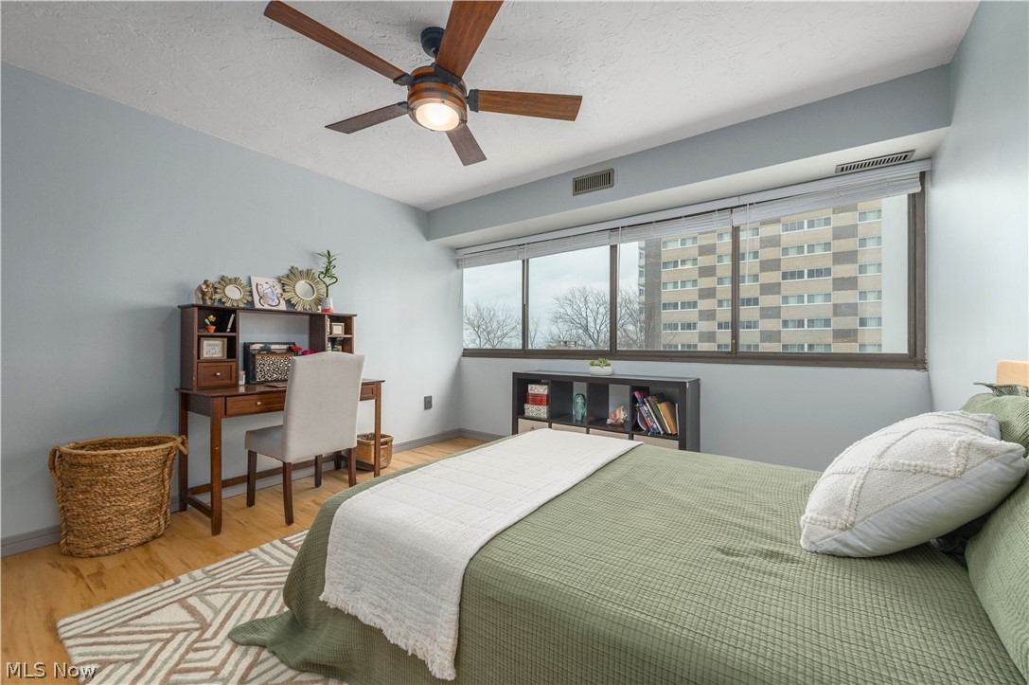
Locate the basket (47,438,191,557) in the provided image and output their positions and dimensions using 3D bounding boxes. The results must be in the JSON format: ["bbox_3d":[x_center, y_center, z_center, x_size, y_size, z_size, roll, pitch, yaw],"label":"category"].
[{"bbox_3d":[-2.095,0.798,2.148,0.500,0.515,0.420,0,0,-42],"label":"basket"}]

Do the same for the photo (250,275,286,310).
[{"bbox_3d":[-1.773,-0.346,2.885,0.020,0.254,0.204,-22,-12,34],"label":"photo"}]

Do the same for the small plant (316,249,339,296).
[{"bbox_3d":[-1.447,-0.540,3.104,0.150,0.360,0.160,0,0,36],"label":"small plant"}]

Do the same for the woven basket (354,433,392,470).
[{"bbox_3d":[-1.216,0.931,3.433,0.310,0.245,0.225,0,0,36],"label":"woven basket"}]

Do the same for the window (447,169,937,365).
[{"bbox_3d":[0.923,-0.439,3.447,3.720,1.220,0.120,0,0,36],"label":"window"}]

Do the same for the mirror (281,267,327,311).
[{"bbox_3d":[-1.616,-0.402,3.091,0.025,0.350,0.350,-22,-12,34],"label":"mirror"}]

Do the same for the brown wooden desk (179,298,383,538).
[{"bbox_3d":[-1.555,0.415,2.788,0.568,1.281,1.131,0,0,36],"label":"brown wooden desk"}]

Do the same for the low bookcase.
[{"bbox_3d":[0.708,0.664,3.329,1.468,0.770,0.400,0,0,36],"label":"low bookcase"}]

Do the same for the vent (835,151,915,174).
[{"bbox_3d":[2.086,-1.051,2.325,0.336,0.020,0.148,0,0,36],"label":"vent"}]

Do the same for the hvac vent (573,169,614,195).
[{"bbox_3d":[0.600,-1.214,3.042,0.334,0.132,0.020,0,0,36],"label":"hvac vent"}]

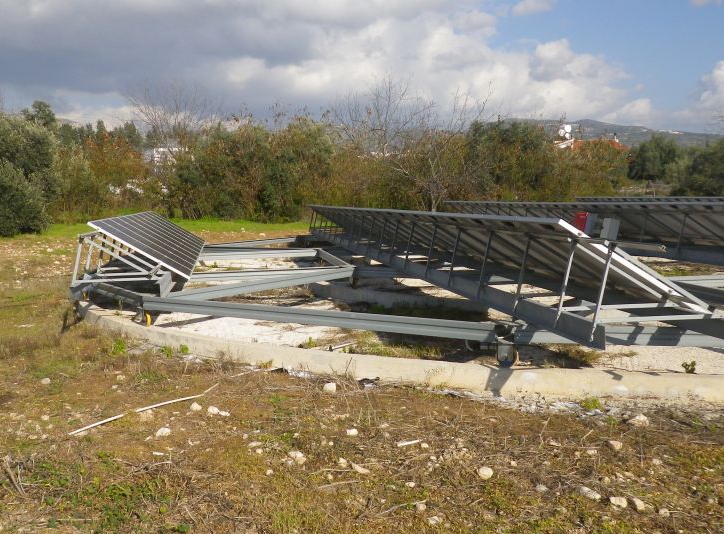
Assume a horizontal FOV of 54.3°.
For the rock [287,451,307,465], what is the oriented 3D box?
[{"bbox_3d":[-0.398,1.178,4.356,0.122,0.066,0.097,-2,6,-6],"label":"rock"}]

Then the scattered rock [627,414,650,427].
[{"bbox_3d":[1.962,1.091,5.005,0.146,0.073,0.112,1,6,22],"label":"scattered rock"}]

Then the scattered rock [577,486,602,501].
[{"bbox_3d":[1.220,1.214,3.784,0.128,0.055,0.098,1,6,18],"label":"scattered rock"}]

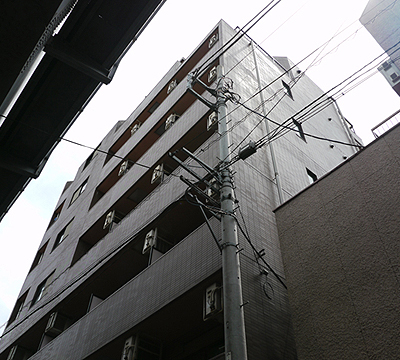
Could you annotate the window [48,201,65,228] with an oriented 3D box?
[{"bbox_3d":[-7.516,1.823,20.522,0.150,1.400,1.200,33,-56,-24],"label":"window"}]

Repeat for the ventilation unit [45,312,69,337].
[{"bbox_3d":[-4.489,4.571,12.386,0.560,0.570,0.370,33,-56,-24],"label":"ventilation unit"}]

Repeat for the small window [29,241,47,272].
[{"bbox_3d":[-7.382,3.602,18.155,0.200,1.400,1.300,34,-56,-24],"label":"small window"}]

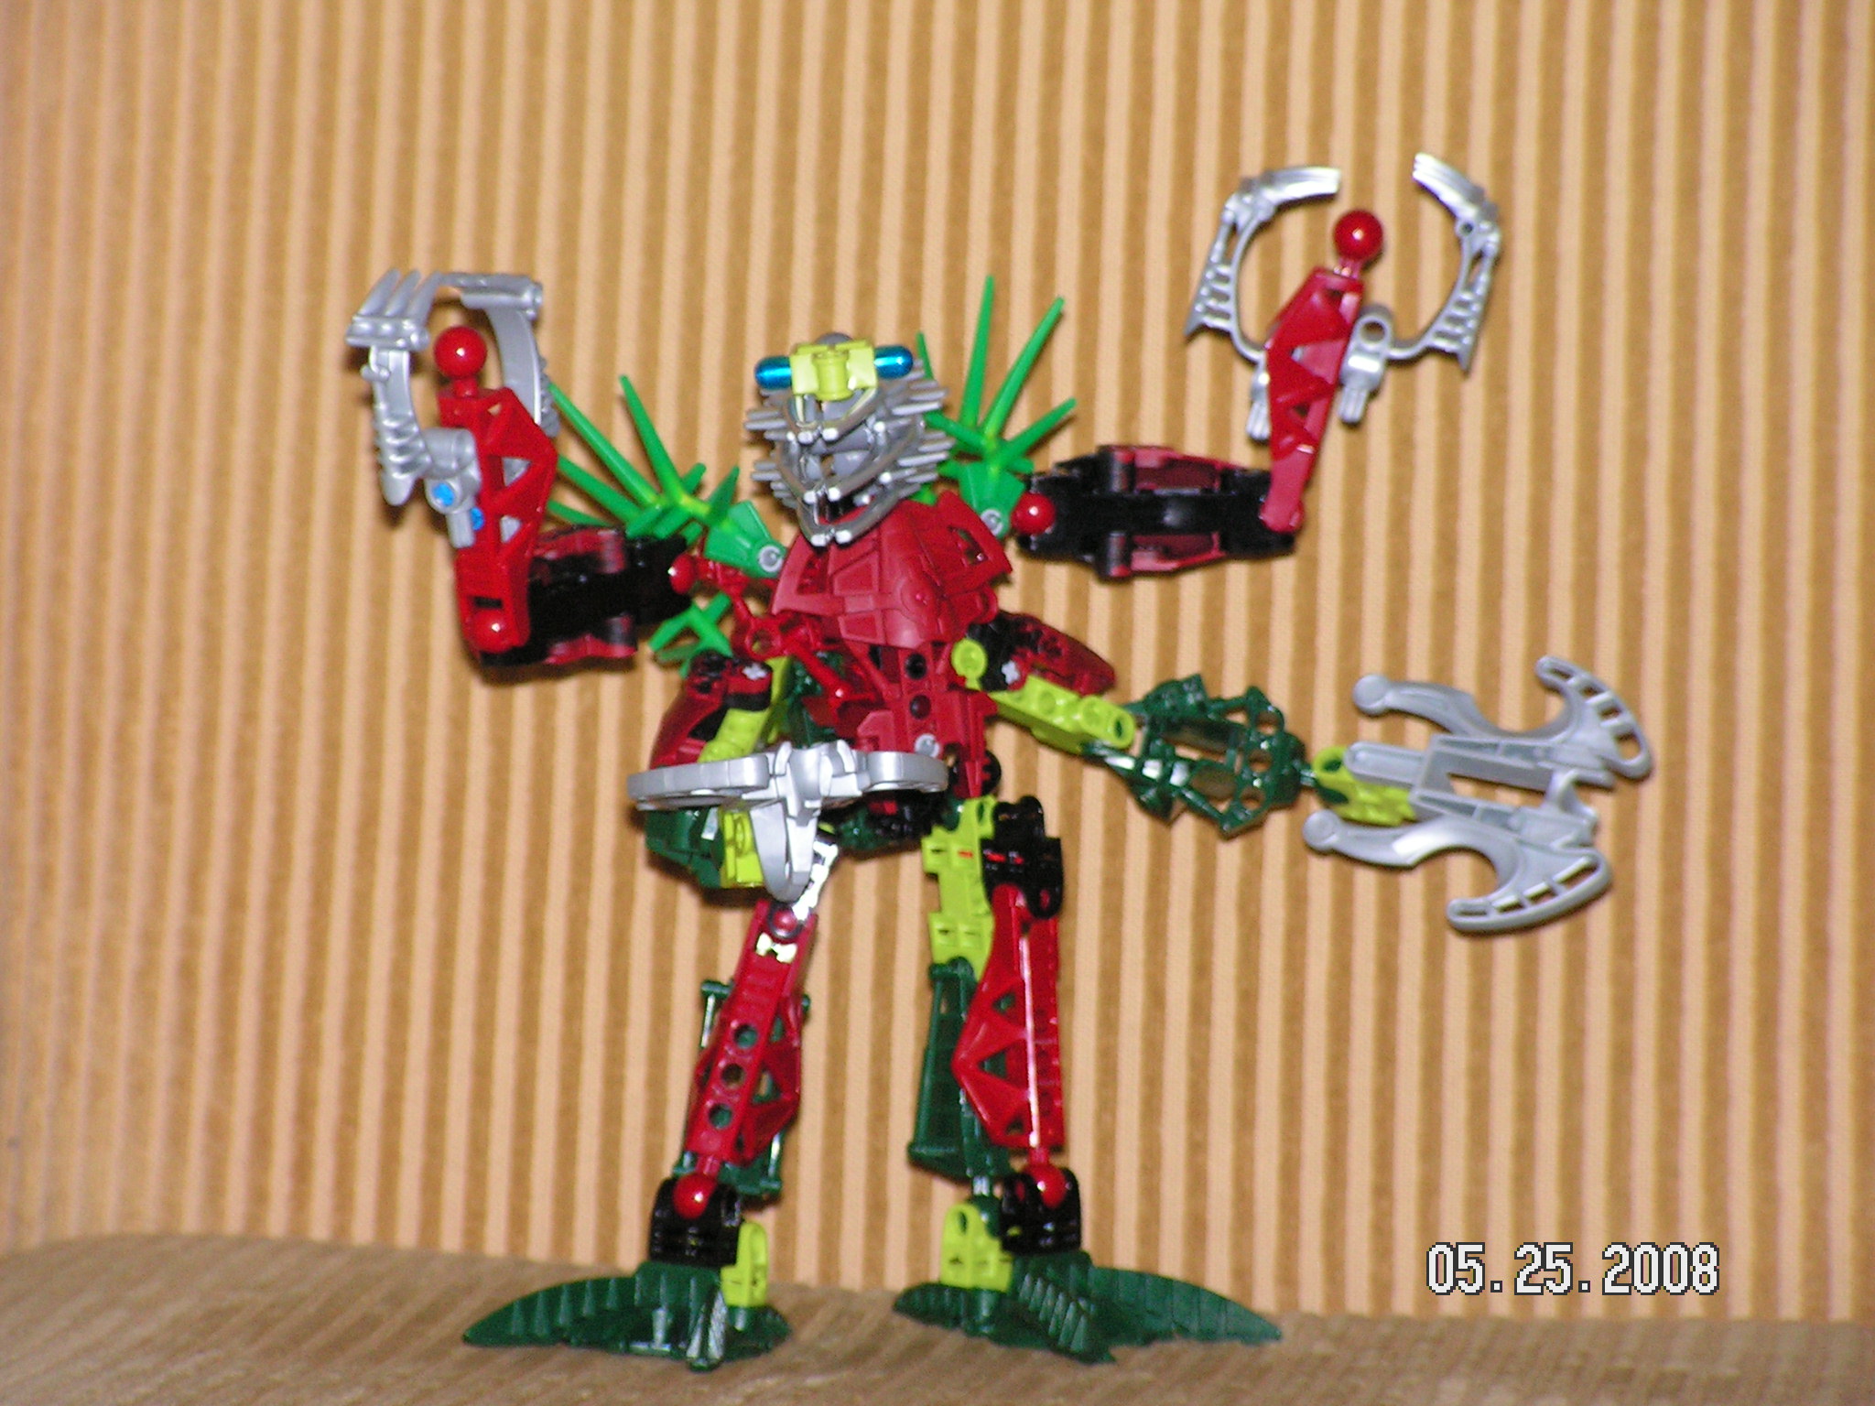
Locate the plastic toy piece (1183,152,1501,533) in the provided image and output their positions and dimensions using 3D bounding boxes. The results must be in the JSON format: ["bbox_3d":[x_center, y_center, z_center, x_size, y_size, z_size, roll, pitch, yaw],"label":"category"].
[{"bbox_3d":[0.081,-0.074,1.940,0.058,0.083,0.028,17,6,4],"label":"plastic toy piece"}]

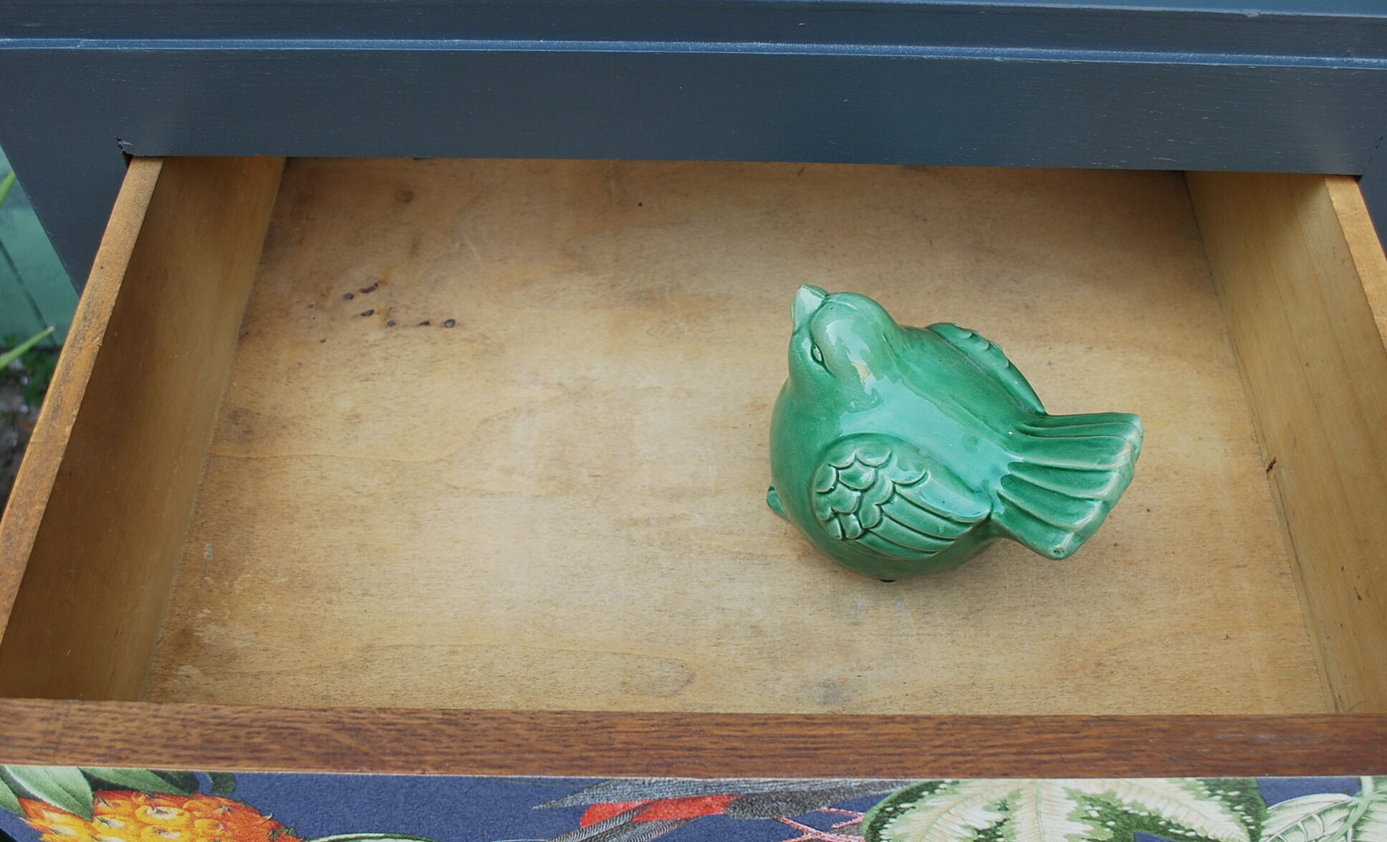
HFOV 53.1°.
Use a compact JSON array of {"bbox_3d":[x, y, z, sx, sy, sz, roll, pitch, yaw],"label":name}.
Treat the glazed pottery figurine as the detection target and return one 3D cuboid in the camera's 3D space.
[{"bbox_3d":[0.092,0.008,0.520,0.131,0.111,0.100,23,57,16],"label":"glazed pottery figurine"}]

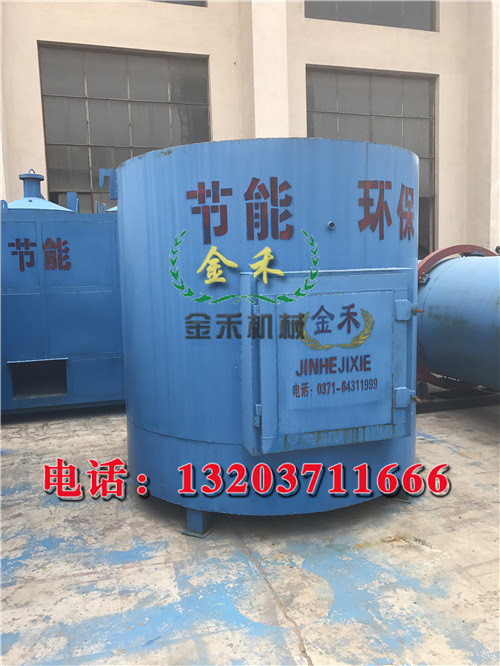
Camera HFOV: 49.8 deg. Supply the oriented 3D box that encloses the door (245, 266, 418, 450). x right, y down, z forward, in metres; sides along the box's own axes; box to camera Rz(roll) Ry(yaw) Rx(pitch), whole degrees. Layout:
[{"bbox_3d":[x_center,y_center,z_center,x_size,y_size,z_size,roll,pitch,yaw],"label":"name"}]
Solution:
[{"bbox_3d":[0.402,0.125,2.743,0.857,0.873,0.170,-3,6,-17],"label":"door"}]

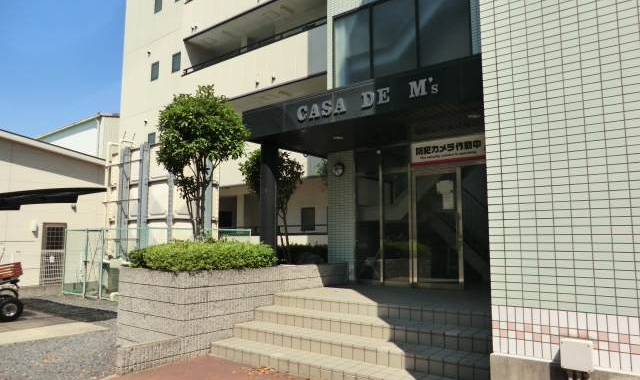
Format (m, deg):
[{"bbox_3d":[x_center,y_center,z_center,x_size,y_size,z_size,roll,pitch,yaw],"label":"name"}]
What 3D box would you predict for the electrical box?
[{"bbox_3d":[1.468,0.938,2.530,0.159,0.163,0.070,-5,-9,37],"label":"electrical box"}]

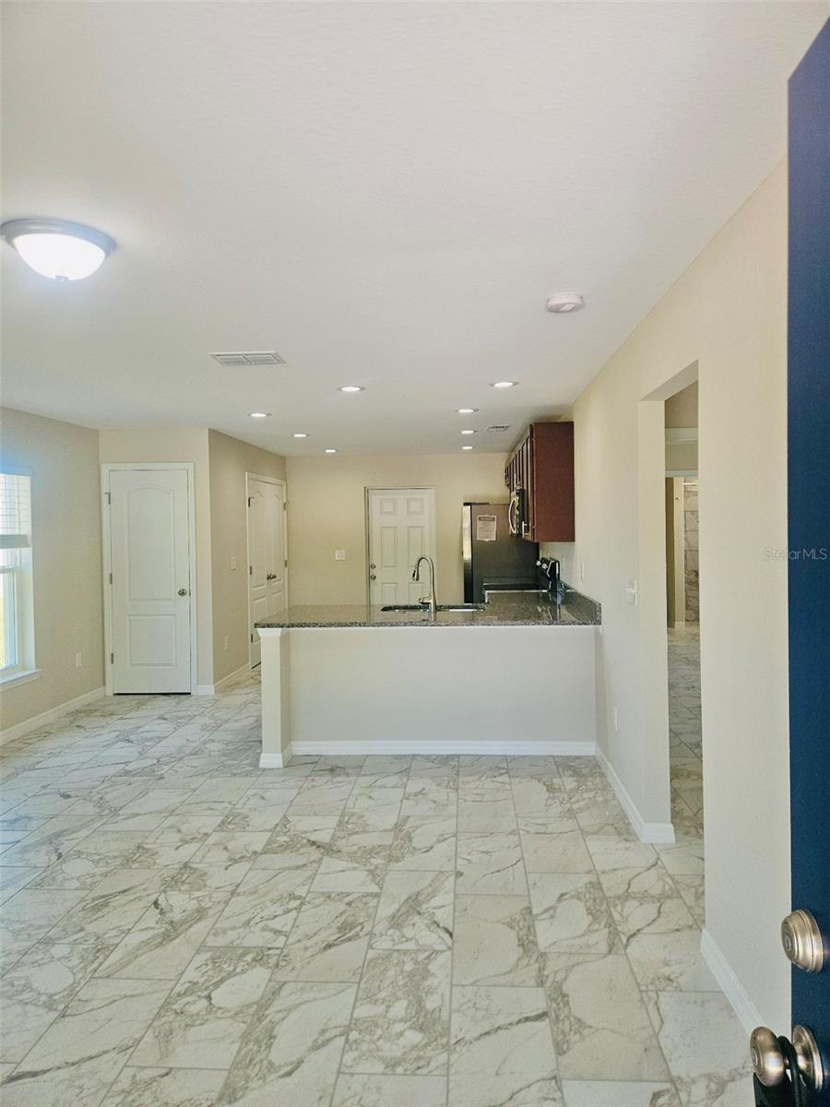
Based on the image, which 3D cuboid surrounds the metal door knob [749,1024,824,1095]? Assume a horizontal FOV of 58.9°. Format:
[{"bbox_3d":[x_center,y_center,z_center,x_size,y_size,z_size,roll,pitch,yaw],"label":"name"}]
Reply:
[{"bbox_3d":[0.408,0.568,0.826,0.068,0.074,0.072,-1,2,4],"label":"metal door knob"}]

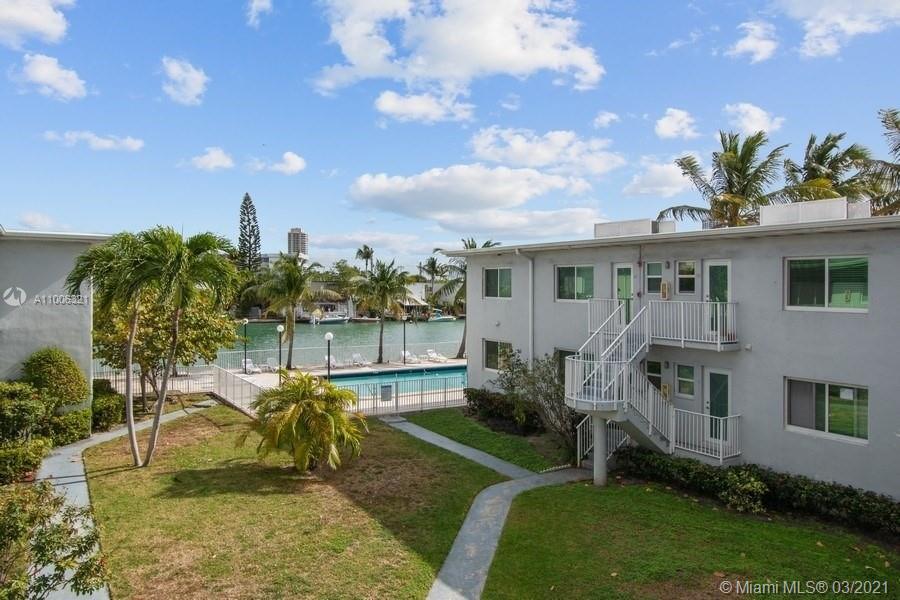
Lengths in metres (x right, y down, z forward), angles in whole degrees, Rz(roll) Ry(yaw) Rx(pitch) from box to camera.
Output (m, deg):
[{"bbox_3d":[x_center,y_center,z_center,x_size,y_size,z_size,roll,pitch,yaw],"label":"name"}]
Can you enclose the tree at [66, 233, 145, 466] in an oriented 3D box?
[{"bbox_3d":[-9.260,1.431,16.329,2.450,6.200,2.600,0,1,0],"label":"tree"}]

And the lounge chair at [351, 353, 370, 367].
[{"bbox_3d":[-5.500,3.619,37.292,1.550,0.880,0.680,0,1,-31],"label":"lounge chair"}]

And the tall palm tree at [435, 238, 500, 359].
[{"bbox_3d":[1.208,-0.009,40.787,4.600,8.058,4.500,0,1,0],"label":"tall palm tree"}]

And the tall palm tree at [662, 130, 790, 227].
[{"bbox_3d":[13.244,-1.775,28.886,6.200,12.326,6.000,0,1,0],"label":"tall palm tree"}]

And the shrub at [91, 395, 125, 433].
[{"bbox_3d":[-11.998,3.886,20.890,1.250,1.100,1.250,0,1,0],"label":"shrub"}]

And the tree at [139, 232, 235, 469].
[{"bbox_3d":[-7.185,1.354,16.330,2.700,6.371,2.700,0,1,0],"label":"tree"}]

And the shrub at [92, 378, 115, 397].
[{"bbox_3d":[-13.589,3.759,23.388,1.100,1.250,1.200,0,1,0],"label":"shrub"}]

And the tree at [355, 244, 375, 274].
[{"bbox_3d":[-18.497,-4.696,129.869,4.500,14.179,4.500,0,1,0],"label":"tree"}]

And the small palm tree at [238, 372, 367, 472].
[{"bbox_3d":[-3.978,3.341,16.288,3.200,2.426,3.000,0,1,0],"label":"small palm tree"}]

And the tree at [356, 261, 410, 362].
[{"bbox_3d":[-4.271,0.838,38.017,3.700,6.423,3.700,0,1,0],"label":"tree"}]

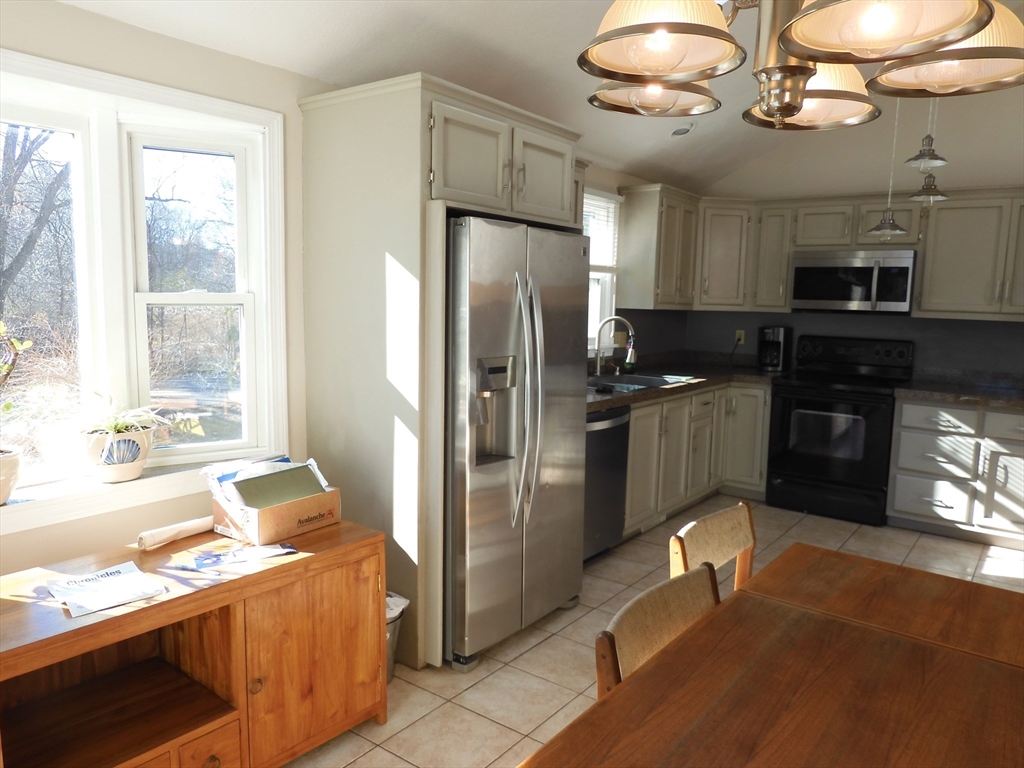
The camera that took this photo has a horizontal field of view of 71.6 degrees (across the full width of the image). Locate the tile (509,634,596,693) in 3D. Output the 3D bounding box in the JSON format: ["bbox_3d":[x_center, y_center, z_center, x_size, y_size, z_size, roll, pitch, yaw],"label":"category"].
[{"bbox_3d":[0.212,1.090,2.778,0.327,0.010,0.327,6,8,37],"label":"tile"}]

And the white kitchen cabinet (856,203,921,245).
[{"bbox_3d":[2.621,-1.086,4.890,0.375,0.295,0.330,6,8,37],"label":"white kitchen cabinet"}]

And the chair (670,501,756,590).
[{"bbox_3d":[0.736,0.788,1.920,0.510,0.790,0.490,6,8,37],"label":"chair"}]

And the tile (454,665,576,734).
[{"bbox_3d":[0.017,1.145,2.584,0.341,0.010,0.336,6,8,37],"label":"tile"}]

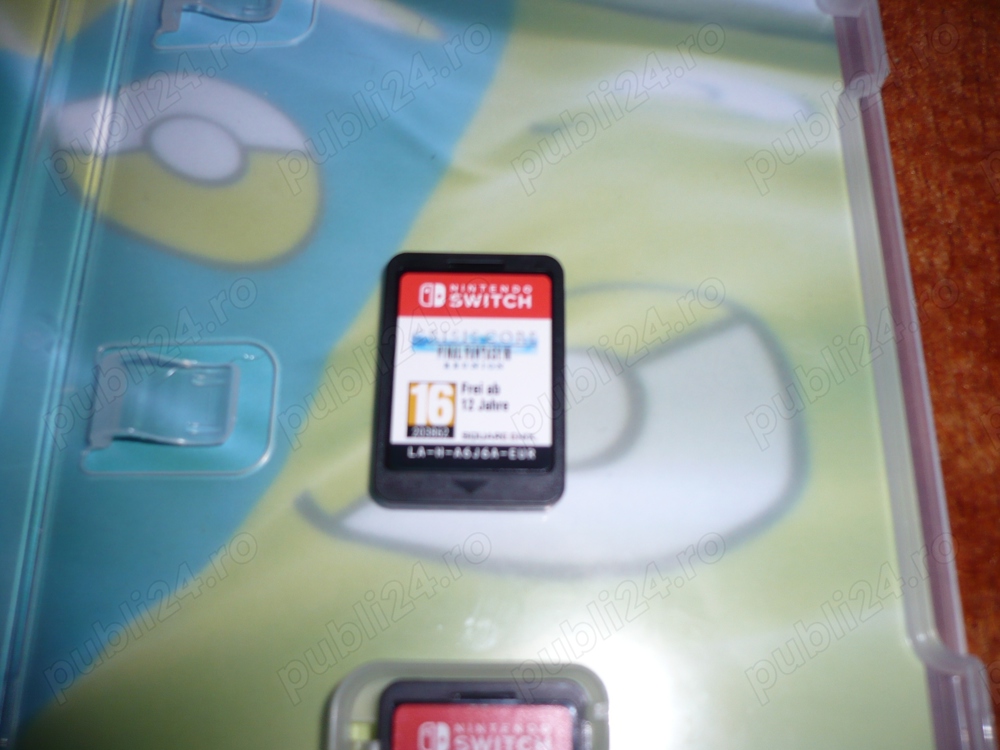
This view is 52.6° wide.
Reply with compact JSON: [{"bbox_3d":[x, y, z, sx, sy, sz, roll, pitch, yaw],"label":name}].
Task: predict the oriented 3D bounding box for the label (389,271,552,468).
[{"bbox_3d":[-0.003,-0.001,0.117,0.018,0.001,0.025,1,68,0],"label":"label"}]

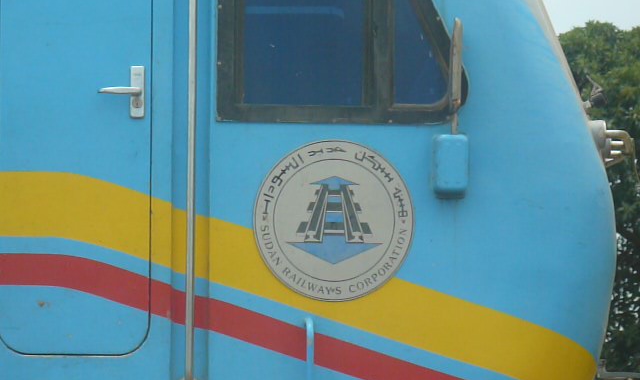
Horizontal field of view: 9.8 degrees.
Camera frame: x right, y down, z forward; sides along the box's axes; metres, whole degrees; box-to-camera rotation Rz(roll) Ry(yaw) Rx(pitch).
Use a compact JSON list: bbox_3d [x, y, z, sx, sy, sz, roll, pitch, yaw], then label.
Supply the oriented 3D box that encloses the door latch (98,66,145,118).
[{"bbox_3d":[-0.705,-0.346,13.200,0.160,0.184,0.060,1,-5,-7],"label":"door latch"}]

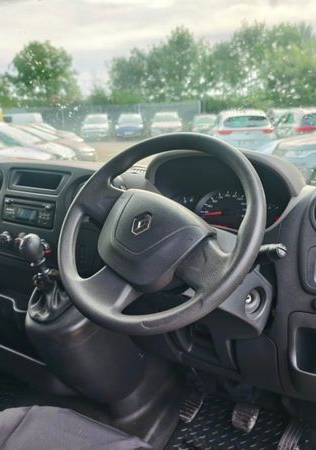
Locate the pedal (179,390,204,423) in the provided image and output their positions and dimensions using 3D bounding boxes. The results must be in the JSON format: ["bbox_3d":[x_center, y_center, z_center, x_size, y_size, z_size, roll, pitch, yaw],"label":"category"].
[{"bbox_3d":[0.091,0.494,1.080,0.065,0.065,0.030,9,-21,29],"label":"pedal"}]

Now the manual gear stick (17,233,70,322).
[{"bbox_3d":[-0.285,0.132,1.000,0.105,0.215,0.110,9,32,29],"label":"manual gear stick"}]

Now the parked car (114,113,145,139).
[{"bbox_3d":[-1.944,-6.818,27.175,1.800,1.500,4.300,0,16,0],"label":"parked car"}]

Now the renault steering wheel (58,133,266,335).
[{"bbox_3d":[-0.003,0.002,0.718,0.395,0.395,0.100,23,-15,33],"label":"renault steering wheel"}]

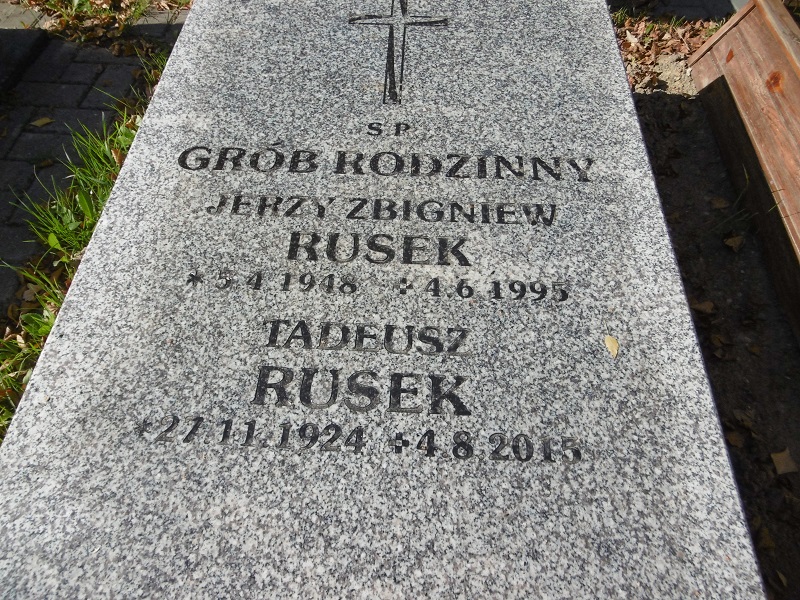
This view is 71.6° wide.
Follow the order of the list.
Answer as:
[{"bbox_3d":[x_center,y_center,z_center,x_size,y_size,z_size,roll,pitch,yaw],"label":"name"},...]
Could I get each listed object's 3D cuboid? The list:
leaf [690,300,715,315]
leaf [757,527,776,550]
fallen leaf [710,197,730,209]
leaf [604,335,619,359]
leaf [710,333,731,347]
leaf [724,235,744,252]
[{"bbox_3d":[0.614,0.017,1.121,0.049,0.012,0.029,-11,56,-9],"label":"leaf"},{"bbox_3d":[0.575,0.376,0.874,0.026,0.010,0.032,-2,56,-3],"label":"leaf"},{"bbox_3d":[0.743,-0.226,1.294,0.044,0.010,0.031,-16,57,-12],"label":"fallen leaf"},{"bbox_3d":[0.273,0.060,0.712,0.015,0.005,0.032,-14,59,-9],"label":"leaf"},{"bbox_3d":[0.622,0.078,1.081,0.027,0.010,0.028,-12,57,-10],"label":"leaf"},{"bbox_3d":[0.741,-0.131,1.227,0.035,0.013,0.052,38,62,22],"label":"leaf"}]

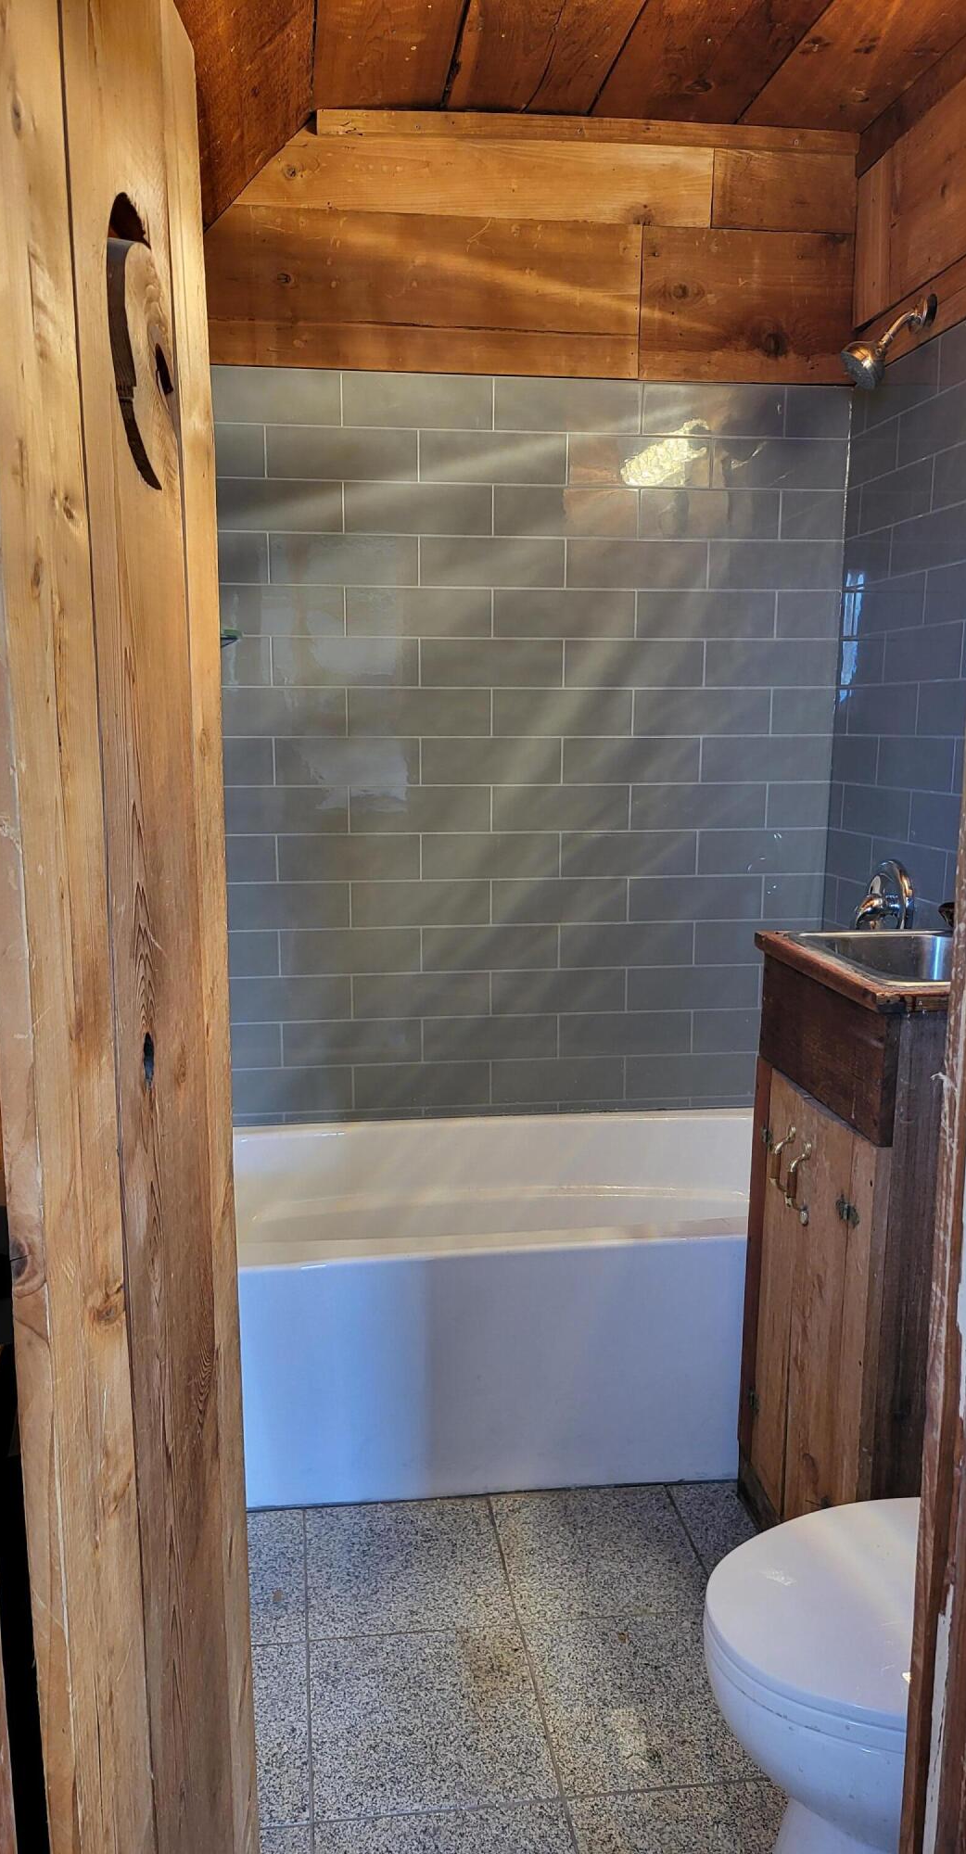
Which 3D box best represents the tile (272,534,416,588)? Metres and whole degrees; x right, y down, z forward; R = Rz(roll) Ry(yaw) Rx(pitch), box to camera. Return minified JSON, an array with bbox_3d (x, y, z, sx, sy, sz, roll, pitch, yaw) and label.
[{"bbox_3d":[-0.283,-0.750,2.632,0.304,0.102,0.009,-1,11,-7],"label":"tile"}]

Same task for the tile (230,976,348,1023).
[{"bbox_3d":[-0.438,0.157,2.795,0.304,0.102,0.009,-1,11,-7],"label":"tile"}]

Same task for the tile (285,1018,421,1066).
[{"bbox_3d":[-0.286,0.256,2.831,0.304,0.101,0.009,-1,10,-7],"label":"tile"}]

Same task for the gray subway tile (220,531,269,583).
[{"bbox_3d":[-0.586,-0.744,2.595,0.304,0.101,0.009,-1,11,-7],"label":"gray subway tile"}]

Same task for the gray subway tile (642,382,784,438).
[{"bbox_3d":[0.478,-1.067,2.664,0.304,0.102,0.009,-1,11,-7],"label":"gray subway tile"}]

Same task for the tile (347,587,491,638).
[{"bbox_3d":[-0.132,-0.659,2.695,0.304,0.101,0.009,-1,10,-7],"label":"tile"}]

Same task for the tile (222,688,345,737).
[{"bbox_3d":[-0.432,-0.442,2.648,0.300,0.099,0.010,-1,11,-7],"label":"tile"}]

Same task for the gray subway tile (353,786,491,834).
[{"bbox_3d":[-0.133,-0.251,2.751,0.304,0.102,0.009,-1,11,-7],"label":"gray subway tile"}]

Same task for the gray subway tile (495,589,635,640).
[{"bbox_3d":[0.173,-0.659,2.706,0.304,0.101,0.009,-1,11,-7],"label":"gray subway tile"}]

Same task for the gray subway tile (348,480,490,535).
[{"bbox_3d":[-0.132,-0.863,2.660,0.304,0.101,0.009,-1,10,-7],"label":"gray subway tile"}]

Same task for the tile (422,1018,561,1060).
[{"bbox_3d":[0.017,0.248,2.870,0.304,0.102,0.009,-1,11,-7],"label":"tile"}]

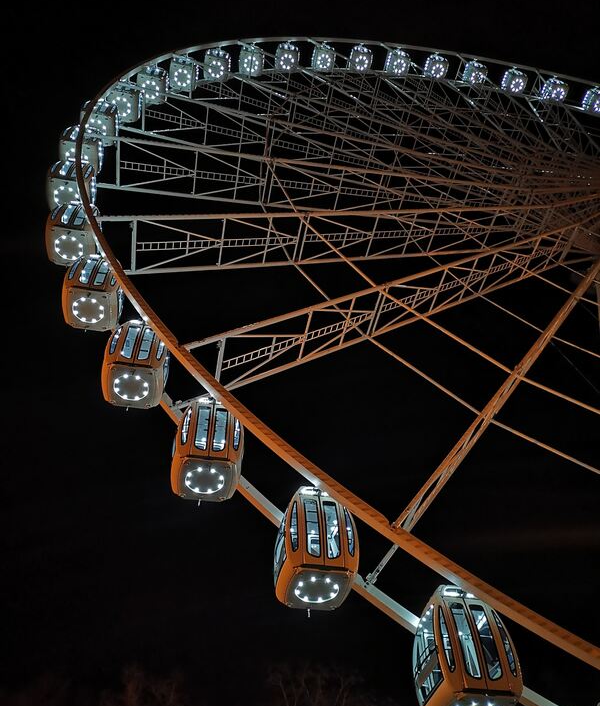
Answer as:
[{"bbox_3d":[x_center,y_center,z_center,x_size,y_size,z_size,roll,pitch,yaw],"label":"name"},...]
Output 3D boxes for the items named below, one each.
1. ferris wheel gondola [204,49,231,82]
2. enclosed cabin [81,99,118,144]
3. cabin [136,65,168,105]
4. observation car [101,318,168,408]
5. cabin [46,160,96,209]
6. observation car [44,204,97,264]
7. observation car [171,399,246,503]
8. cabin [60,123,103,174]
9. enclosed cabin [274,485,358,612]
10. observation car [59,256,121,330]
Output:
[{"bbox_3d":[-5.951,-20.745,44.906,1.845,2.430,1.665,8,-52,-8],"label":"ferris wheel gondola"},{"bbox_3d":[-10.523,-12.311,33.231,1.760,2.430,1.750,8,-52,-7],"label":"enclosed cabin"},{"bbox_3d":[-9.144,-16.792,38.938,1.845,2.430,1.665,8,-52,-8],"label":"cabin"},{"bbox_3d":[-4.901,0.229,18.932,1.845,2.430,1.665,8,-52,-8],"label":"observation car"},{"bbox_3d":[-9.776,-7.246,27.099,1.760,2.430,1.750,8,-52,-7],"label":"cabin"},{"bbox_3d":[-8.538,-4.636,23.911,1.845,2.430,1.665,8,-52,-8],"label":"observation car"},{"bbox_3d":[-2.481,2.561,17.024,1.760,2.430,1.750,8,-52,-7],"label":"observation car"},{"bbox_3d":[-10.405,-9.801,30.115,1.760,2.430,1.750,8,-52,-7],"label":"cabin"},{"bbox_3d":[0.344,4.595,15.081,1.845,2.430,1.665,8,-52,-8],"label":"enclosed cabin"},{"bbox_3d":[-7.033,-2.173,21.571,1.760,2.430,1.750,8,-52,-7],"label":"observation car"}]

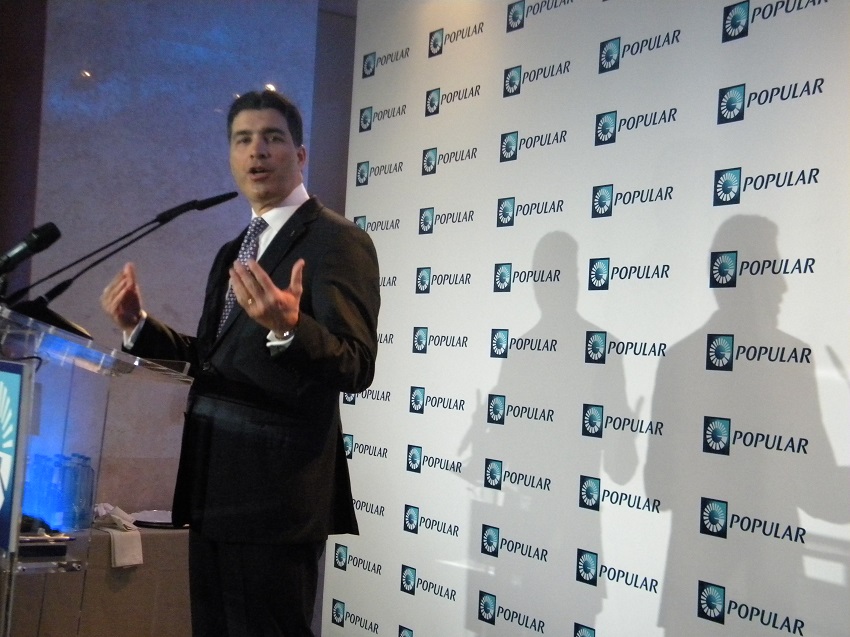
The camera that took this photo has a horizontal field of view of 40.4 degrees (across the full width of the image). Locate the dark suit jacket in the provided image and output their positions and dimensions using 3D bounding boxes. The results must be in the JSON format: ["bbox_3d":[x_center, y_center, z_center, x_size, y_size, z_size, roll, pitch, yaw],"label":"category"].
[{"bbox_3d":[-0.379,0.102,2.500,0.360,0.760,0.540,4,-2,-42],"label":"dark suit jacket"}]

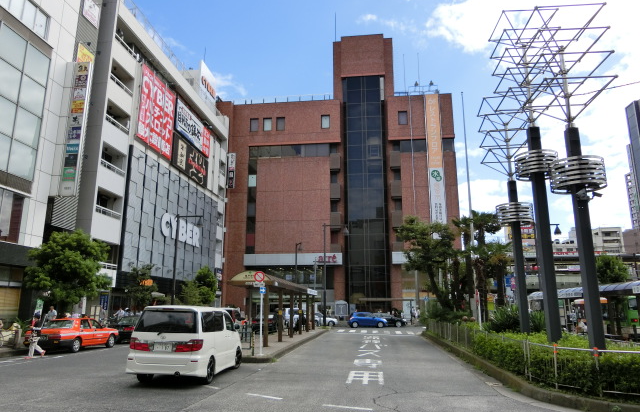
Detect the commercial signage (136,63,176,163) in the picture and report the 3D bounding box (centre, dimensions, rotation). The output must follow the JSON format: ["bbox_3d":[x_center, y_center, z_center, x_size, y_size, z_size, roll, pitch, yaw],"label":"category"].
[{"bbox_3d":[-14.196,-8.053,40.527,0.150,6.450,6.350,-1,-12,7],"label":"commercial signage"}]

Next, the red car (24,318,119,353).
[{"bbox_3d":[-10.840,5.692,20.759,1.700,1.550,4.680,-1,-13,6],"label":"red car"}]

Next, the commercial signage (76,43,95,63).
[{"bbox_3d":[-15.973,-9.981,31.604,0.120,1.700,1.750,-1,-12,7],"label":"commercial signage"}]

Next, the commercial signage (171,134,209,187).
[{"bbox_3d":[-13.335,-4.558,48.157,0.250,3.250,9.300,-1,-12,7],"label":"commercial signage"}]

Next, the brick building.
[{"bbox_3d":[3.337,-1.805,78.376,33.800,41.205,30.000,-1,-13,6],"label":"brick building"}]

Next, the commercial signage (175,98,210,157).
[{"bbox_3d":[-13.616,-8.085,50.868,0.350,3.550,9.800,-1,-13,6],"label":"commercial signage"}]

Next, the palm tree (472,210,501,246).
[{"bbox_3d":[9.884,3.836,26.863,1.850,7.305,1.850,-1,-13,6],"label":"palm tree"}]

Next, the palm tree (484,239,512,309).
[{"bbox_3d":[10.252,4.580,25.915,1.750,5.326,1.750,0,-12,0],"label":"palm tree"}]

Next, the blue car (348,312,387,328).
[{"bbox_3d":[4.496,10.664,43.022,3.800,1.500,1.690,0,-12,2],"label":"blue car"}]

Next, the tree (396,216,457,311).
[{"bbox_3d":[6.541,4.182,28.208,3.800,7.215,3.700,-1,-13,6],"label":"tree"}]

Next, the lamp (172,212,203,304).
[{"bbox_3d":[-10.575,5.061,36.616,2.241,9.156,0.500,-1,-12,7],"label":"lamp"}]

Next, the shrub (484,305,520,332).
[{"bbox_3d":[7.028,4.637,17.738,1.550,1.676,1.500,-1,-13,6],"label":"shrub"}]

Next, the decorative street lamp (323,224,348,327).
[{"bbox_3d":[1.515,6.353,43.262,2.507,9.719,0.500,-1,-13,6],"label":"decorative street lamp"}]

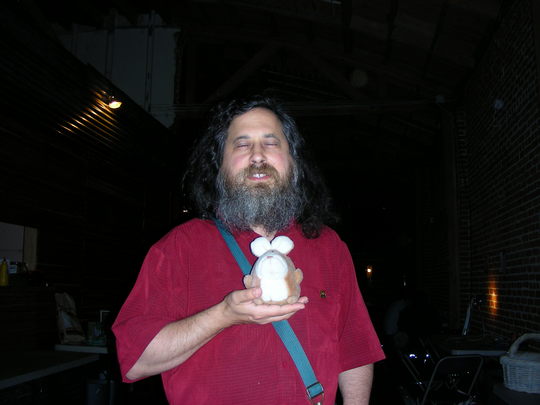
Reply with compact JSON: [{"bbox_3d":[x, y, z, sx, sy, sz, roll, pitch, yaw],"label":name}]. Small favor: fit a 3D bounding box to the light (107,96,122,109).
[{"bbox_3d":[-1.670,-1.075,6.370,0.145,0.135,0.155,3,-8,-27],"label":"light"}]

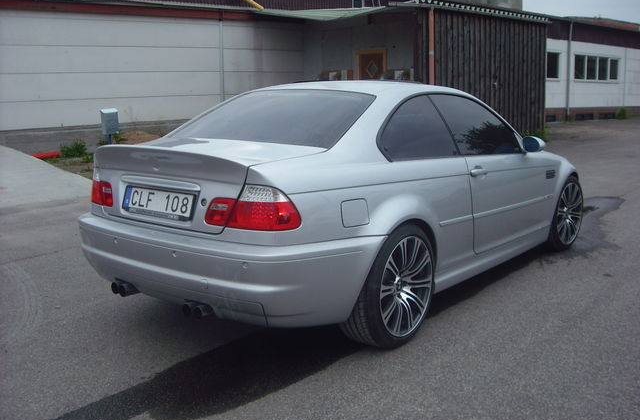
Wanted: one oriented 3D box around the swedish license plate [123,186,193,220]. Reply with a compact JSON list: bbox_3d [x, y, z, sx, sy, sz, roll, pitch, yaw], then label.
[{"bbox_3d":[-0.791,-0.037,3.337,0.520,0.120,0.020,7,-4,37],"label":"swedish license plate"}]

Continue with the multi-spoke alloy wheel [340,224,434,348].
[{"bbox_3d":[0.363,0.391,3.687,0.250,0.650,0.650,7,12,37],"label":"multi-spoke alloy wheel"}]

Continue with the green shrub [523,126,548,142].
[{"bbox_3d":[6.080,-2.130,19.300,0.800,0.500,0.600,-9,13,-40],"label":"green shrub"}]

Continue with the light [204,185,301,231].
[{"bbox_3d":[-0.292,-0.019,2.957,0.450,0.195,0.190,7,12,37],"label":"light"}]

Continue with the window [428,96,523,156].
[{"bbox_3d":[1.063,-0.565,4.561,0.060,0.439,1.060,-22,-6,38],"label":"window"}]

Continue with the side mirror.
[{"bbox_3d":[1.501,-0.457,4.771,0.188,0.124,0.125,7,12,37],"label":"side mirror"}]

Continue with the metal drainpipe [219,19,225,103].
[{"bbox_3d":[-2.583,-3.425,18.169,0.100,3.260,0.100,-9,12,-38],"label":"metal drainpipe"}]

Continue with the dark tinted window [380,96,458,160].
[{"bbox_3d":[0.546,-0.468,3.905,0.060,0.380,0.820,-22,-6,38],"label":"dark tinted window"}]

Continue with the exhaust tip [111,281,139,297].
[{"bbox_3d":[-0.997,0.399,3.545,0.158,0.080,0.120,7,12,37],"label":"exhaust tip"}]

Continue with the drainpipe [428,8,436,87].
[{"bbox_3d":[2.753,-3.303,16.800,0.110,3.300,0.110,-9,13,-40],"label":"drainpipe"}]

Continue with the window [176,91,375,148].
[{"bbox_3d":[-0.261,-0.548,3.961,1.170,0.100,0.650,7,35,37],"label":"window"}]

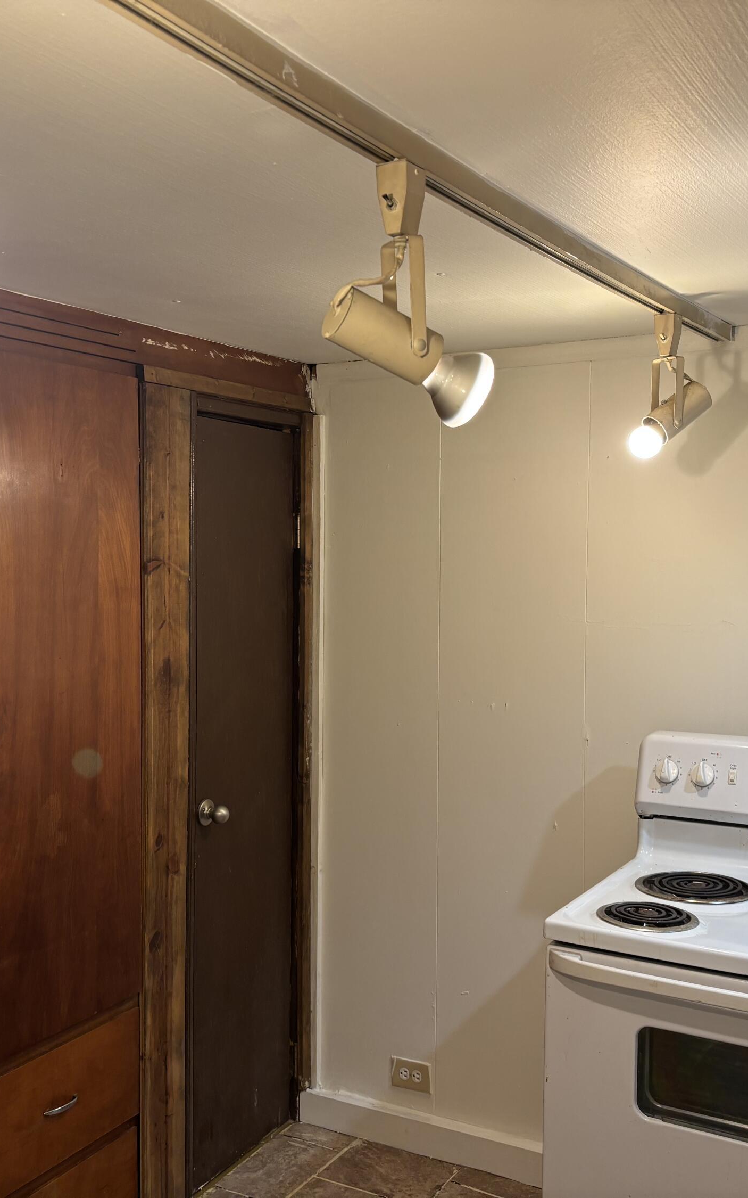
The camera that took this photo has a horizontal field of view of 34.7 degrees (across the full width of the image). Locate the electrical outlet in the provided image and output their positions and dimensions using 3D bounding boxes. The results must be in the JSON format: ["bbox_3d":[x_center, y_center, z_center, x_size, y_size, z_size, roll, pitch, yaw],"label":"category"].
[{"bbox_3d":[0.101,1.276,3.211,0.120,0.076,0.008,2,3,31],"label":"electrical outlet"}]

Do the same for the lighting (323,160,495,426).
[{"bbox_3d":[0.039,-0.373,1.459,0.215,0.300,0.100,-1,3,-30],"label":"lighting"}]

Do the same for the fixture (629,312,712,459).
[{"bbox_3d":[0.601,-0.428,2.431,0.190,0.295,0.090,0,2,-17],"label":"fixture"}]

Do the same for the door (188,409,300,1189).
[{"bbox_3d":[-0.361,0.509,3.146,0.040,1.940,0.480,2,3,31],"label":"door"}]

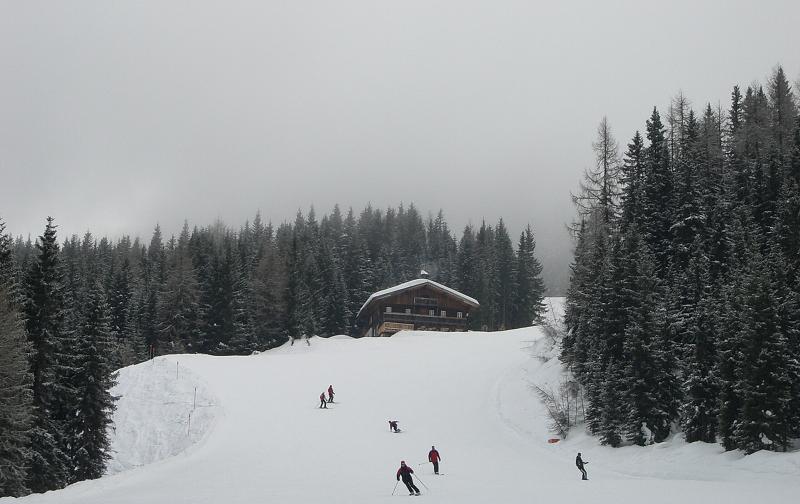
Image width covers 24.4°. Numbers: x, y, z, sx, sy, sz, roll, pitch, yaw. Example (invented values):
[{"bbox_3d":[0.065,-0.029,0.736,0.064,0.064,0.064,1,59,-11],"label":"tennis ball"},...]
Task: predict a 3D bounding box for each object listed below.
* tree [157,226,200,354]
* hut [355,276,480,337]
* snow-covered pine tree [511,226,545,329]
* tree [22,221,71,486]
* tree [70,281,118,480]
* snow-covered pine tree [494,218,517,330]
[{"bbox_3d":[-27.497,4.842,230.080,5.466,16.619,5.466,1,-15,0],"label":"tree"},{"bbox_3d":[2.375,9.235,254.734,14.789,8.323,12.000,4,-15,-11],"label":"hut"},{"bbox_3d":[17.495,3.380,253.858,4.662,14.840,4.662,1,-15,0],"label":"snow-covered pine tree"},{"bbox_3d":[-19.789,5.617,103.979,2.904,15.807,2.904,1,-15,0],"label":"tree"},{"bbox_3d":[-17.698,7.390,107.477,2.866,11.797,2.866,1,-15,0],"label":"tree"},{"bbox_3d":[14.832,3.172,260.049,3.553,16.365,3.553,1,-15,0],"label":"snow-covered pine tree"}]

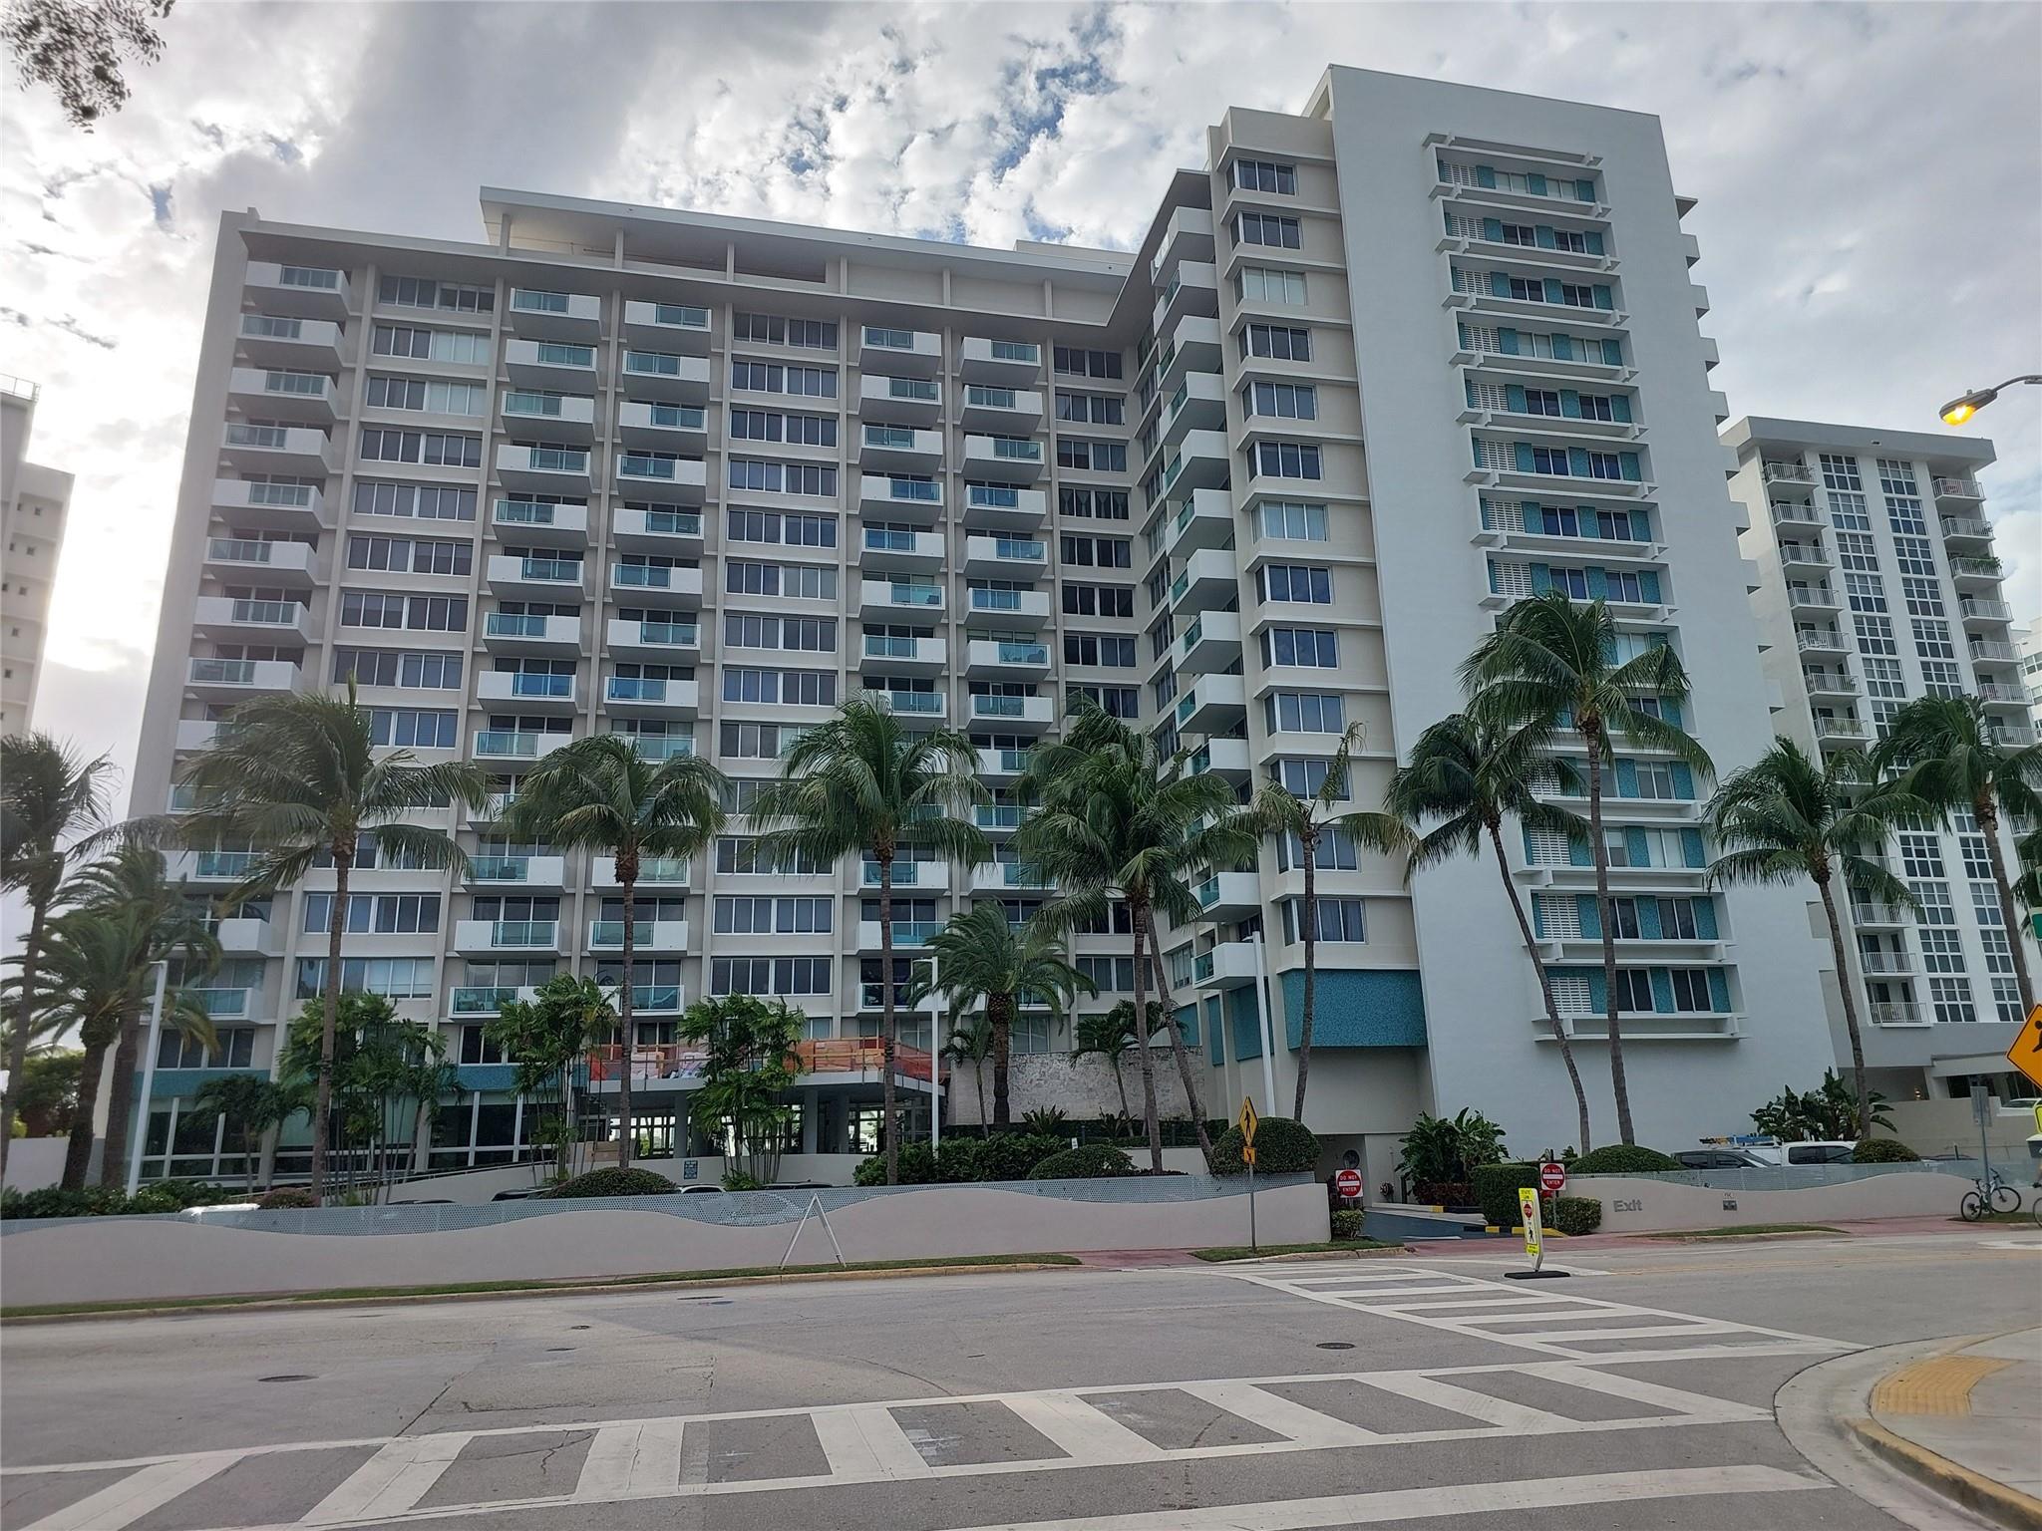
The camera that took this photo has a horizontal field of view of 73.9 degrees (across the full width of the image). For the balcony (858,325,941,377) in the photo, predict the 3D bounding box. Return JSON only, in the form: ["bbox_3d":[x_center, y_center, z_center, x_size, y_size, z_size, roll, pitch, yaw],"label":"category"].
[{"bbox_3d":[-5.984,-20.683,67.756,3.950,1.210,1.635,2,-15,-13],"label":"balcony"}]

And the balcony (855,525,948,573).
[{"bbox_3d":[-5.730,-10.333,64.973,3.950,1.210,1.635,2,-15,-13],"label":"balcony"}]

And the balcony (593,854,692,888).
[{"bbox_3d":[-16.227,4.786,58.301,3.969,1.210,1.635,2,-15,-13],"label":"balcony"}]

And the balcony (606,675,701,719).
[{"bbox_3d":[-16.614,-3.015,61.277,3.982,1.217,1.850,2,-16,-13],"label":"balcony"}]

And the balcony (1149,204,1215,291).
[{"bbox_3d":[7.298,-23.396,61.516,1.606,1.220,3.953,2,-16,-11],"label":"balcony"}]

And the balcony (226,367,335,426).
[{"bbox_3d":[-32.357,-16.363,59.748,3.841,1.220,1.614,2,-16,-13],"label":"balcony"}]

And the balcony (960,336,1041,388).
[{"bbox_3d":[-1.111,-20.706,69.388,4.033,1.242,1.580,2,-16,-13],"label":"balcony"}]

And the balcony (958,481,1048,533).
[{"bbox_3d":[-0.855,-12.737,66.804,3.951,1.210,1.635,2,-15,-13],"label":"balcony"}]

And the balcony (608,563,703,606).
[{"bbox_3d":[-16.545,-8.151,61.779,3.969,1.210,1.635,2,-15,-13],"label":"balcony"}]

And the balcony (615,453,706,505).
[{"bbox_3d":[-16.672,-13.326,63.170,3.969,1.210,1.635,2,-15,-13],"label":"balcony"}]

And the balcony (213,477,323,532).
[{"bbox_3d":[-32.834,-11.465,59.380,3.985,1.183,1.580,2,-16,-13],"label":"balcony"}]

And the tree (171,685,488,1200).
[{"bbox_3d":[-17.128,4.553,33.055,6.948,13.492,6.948,2,-16,-13],"label":"tree"}]

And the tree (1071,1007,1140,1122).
[{"bbox_3d":[3.219,11.001,48.078,2.500,4.600,2.500,2,-16,-13],"label":"tree"}]

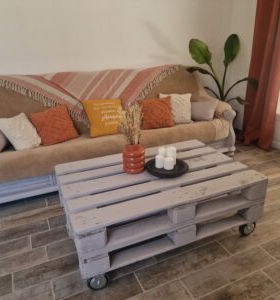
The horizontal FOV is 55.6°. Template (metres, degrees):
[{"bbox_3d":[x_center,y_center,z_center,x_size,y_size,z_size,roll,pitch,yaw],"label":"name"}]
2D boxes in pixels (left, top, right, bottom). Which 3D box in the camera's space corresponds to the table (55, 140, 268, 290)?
[{"bbox_3d":[0.105,0.343,1.879,1.200,0.415,0.800,-11,24,-21],"label":"table"}]

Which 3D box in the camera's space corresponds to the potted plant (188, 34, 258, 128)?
[{"bbox_3d":[0.920,-0.679,3.167,0.770,1.280,0.620,-11,24,-21],"label":"potted plant"}]

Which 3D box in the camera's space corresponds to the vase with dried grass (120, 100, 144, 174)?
[{"bbox_3d":[-0.056,-0.074,1.755,0.152,0.460,0.152,-2,22,1],"label":"vase with dried grass"}]

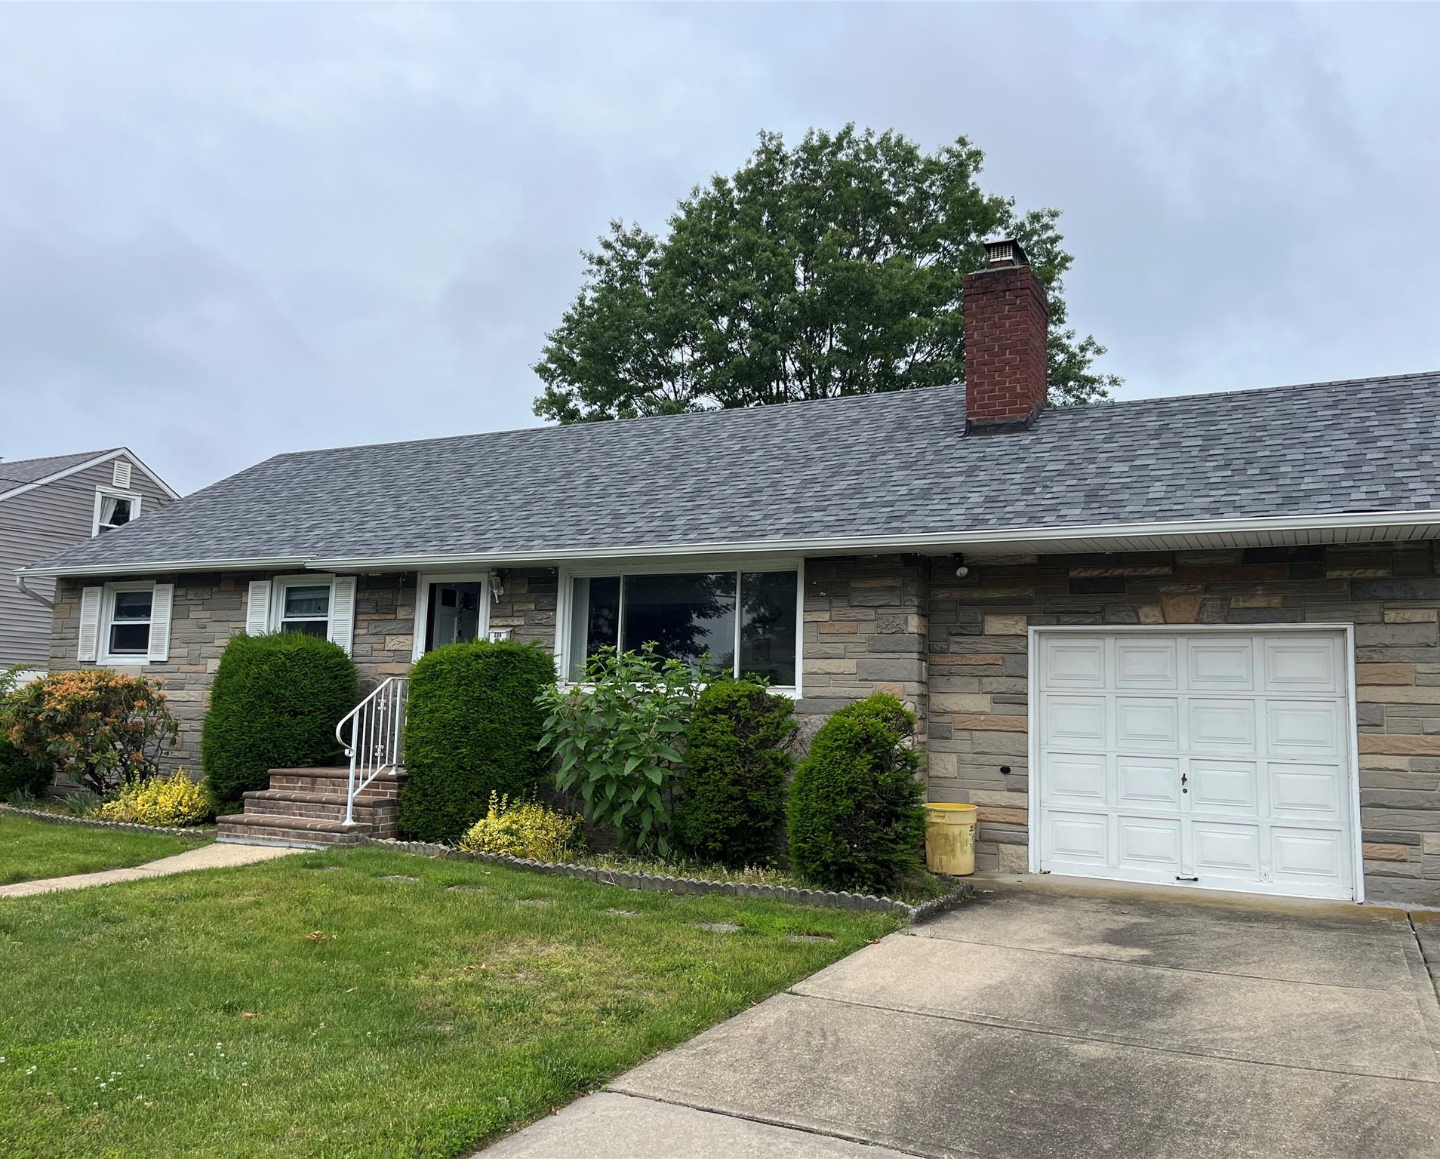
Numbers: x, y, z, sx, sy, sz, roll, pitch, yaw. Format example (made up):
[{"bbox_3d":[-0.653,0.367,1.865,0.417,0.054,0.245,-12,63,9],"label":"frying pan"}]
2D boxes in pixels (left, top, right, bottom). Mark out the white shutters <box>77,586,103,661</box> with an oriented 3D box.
[{"bbox_3d":[-8.429,0.598,15.529,0.350,1.000,0.050,-2,-7,26],"label":"white shutters"}]

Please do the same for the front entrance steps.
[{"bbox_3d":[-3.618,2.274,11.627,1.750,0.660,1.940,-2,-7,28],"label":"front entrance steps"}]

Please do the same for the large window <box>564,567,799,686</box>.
[{"bbox_3d":[-0.442,0.469,11.601,2.700,1.210,0.130,-2,-7,26],"label":"large window"}]

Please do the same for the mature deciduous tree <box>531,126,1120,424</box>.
[{"bbox_3d":[2.221,-3.166,26.378,13.000,15.000,13.000,-2,-7,28],"label":"mature deciduous tree"}]

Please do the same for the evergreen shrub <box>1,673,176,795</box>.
[{"bbox_3d":[-7.716,1.913,14.232,1.850,1.580,1.500,-2,-7,26],"label":"evergreen shrub"}]

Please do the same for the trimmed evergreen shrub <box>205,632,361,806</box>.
[{"bbox_3d":[-4.880,1.617,12.898,1.270,2.050,1.100,-2,-7,26],"label":"trimmed evergreen shrub"}]

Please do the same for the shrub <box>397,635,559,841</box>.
[{"bbox_3d":[-2.446,1.612,11.682,1.220,2.050,1.120,-2,-7,26],"label":"shrub"}]

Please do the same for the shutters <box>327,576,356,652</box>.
[{"bbox_3d":[-4.407,0.469,13.536,0.330,1.000,0.050,-2,-7,26],"label":"shutters"}]

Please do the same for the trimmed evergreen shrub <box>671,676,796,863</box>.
[{"bbox_3d":[0.160,1.719,10.536,1.100,1.620,1.080,2,-6,0],"label":"trimmed evergreen shrub"}]

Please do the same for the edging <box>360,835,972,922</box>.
[{"bbox_3d":[-0.964,2.410,9.739,5.900,0.160,1.350,-2,-7,26],"label":"edging"}]

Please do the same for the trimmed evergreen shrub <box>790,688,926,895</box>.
[{"bbox_3d":[1.102,1.673,9.306,1.110,1.510,1.100,2,-6,0],"label":"trimmed evergreen shrub"}]

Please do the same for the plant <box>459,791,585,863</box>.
[{"bbox_3d":[-1.840,2.230,10.691,1.130,0.570,0.950,-2,-7,28],"label":"plant"}]

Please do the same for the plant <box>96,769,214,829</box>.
[{"bbox_3d":[-6.134,2.345,12.624,1.250,0.590,1.000,-2,-7,28],"label":"plant"}]

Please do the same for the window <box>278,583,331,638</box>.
[{"bbox_3d":[-4.963,0.495,13.856,0.860,0.980,0.110,-2,-7,26],"label":"window"}]

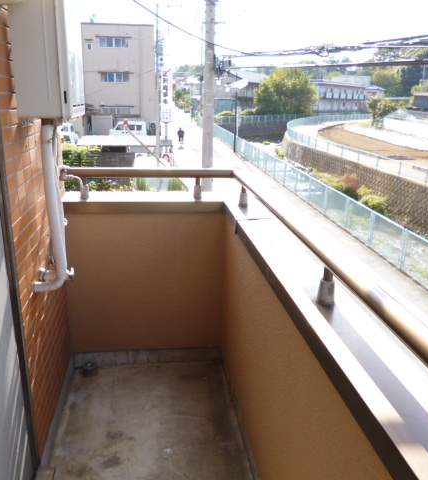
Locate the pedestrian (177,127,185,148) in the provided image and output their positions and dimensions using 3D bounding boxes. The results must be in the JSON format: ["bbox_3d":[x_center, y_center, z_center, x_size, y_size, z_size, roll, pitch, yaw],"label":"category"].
[{"bbox_3d":[-2.922,-9.130,39.445,0.550,1.680,0.450,2,18,0],"label":"pedestrian"}]

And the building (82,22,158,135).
[{"bbox_3d":[-9.154,-15.482,44.936,6.300,10.140,8.500,-1,18,-7],"label":"building"}]

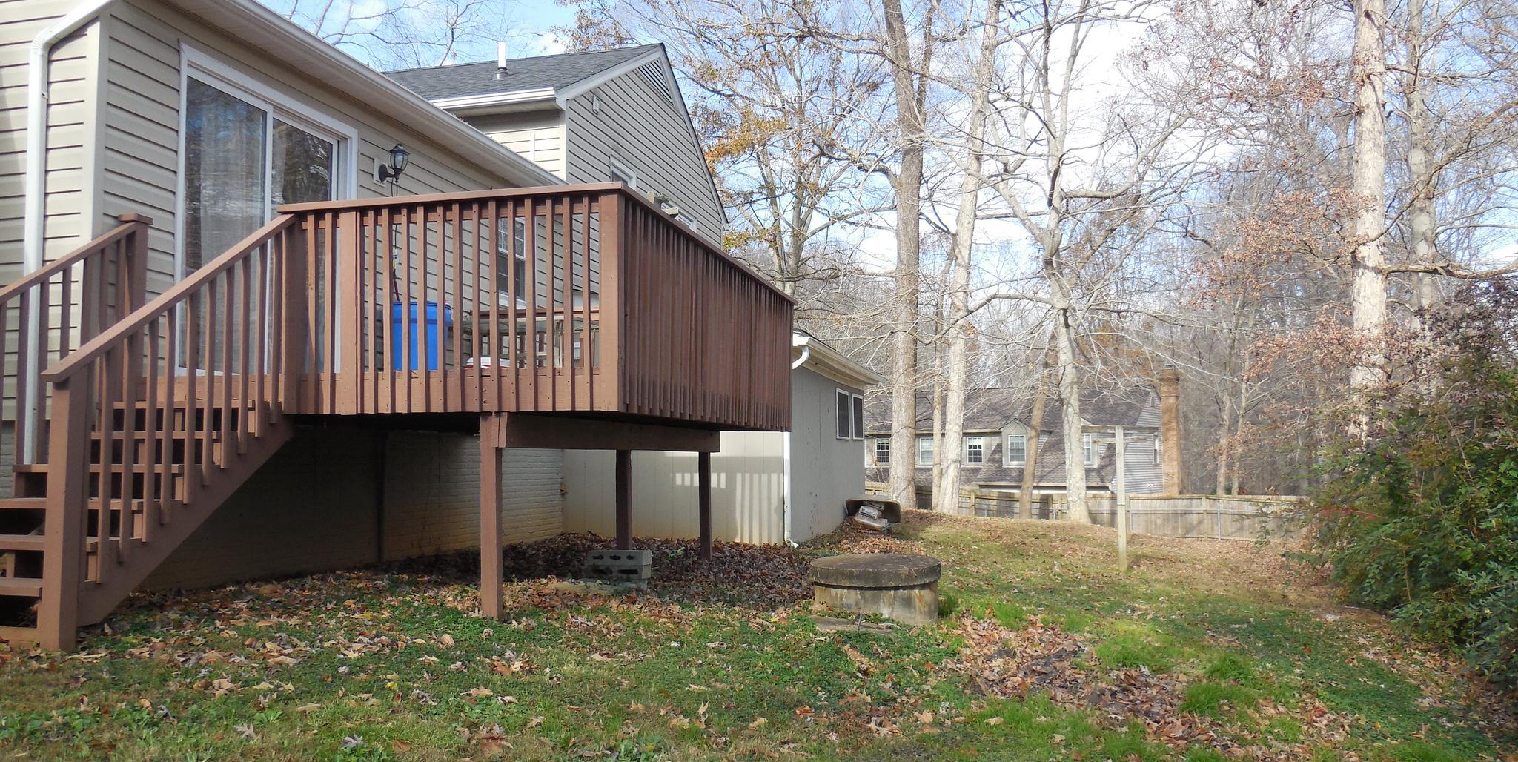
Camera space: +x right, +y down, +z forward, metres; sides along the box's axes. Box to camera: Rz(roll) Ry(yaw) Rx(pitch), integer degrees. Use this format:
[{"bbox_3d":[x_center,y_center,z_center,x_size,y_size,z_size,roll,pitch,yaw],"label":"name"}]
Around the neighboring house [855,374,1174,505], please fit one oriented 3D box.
[{"bbox_3d":[12.480,3.408,54.553,14.400,7.600,10.000,-3,-5,34],"label":"neighboring house"}]

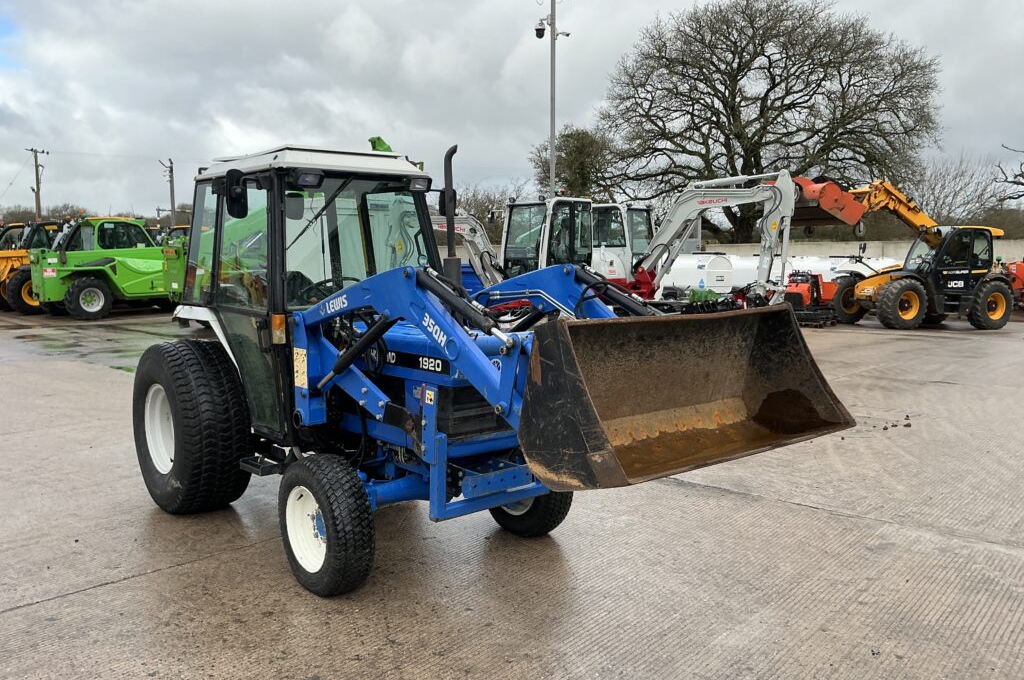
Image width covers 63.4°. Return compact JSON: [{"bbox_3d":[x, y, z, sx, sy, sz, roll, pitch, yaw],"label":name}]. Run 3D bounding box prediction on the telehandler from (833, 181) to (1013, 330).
[{"bbox_3d":[10.474,-2.103,21.102,4.400,3.600,2.300,-2,6,-18],"label":"telehandler"}]

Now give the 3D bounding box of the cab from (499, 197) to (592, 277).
[{"bbox_3d":[0.661,-1.754,15.485,1.020,1.650,1.450,4,7,35],"label":"cab"}]

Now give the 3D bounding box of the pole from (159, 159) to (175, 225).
[{"bbox_3d":[-21.623,-7.630,52.390,1.000,7.569,0.450,-2,6,-17],"label":"pole"}]

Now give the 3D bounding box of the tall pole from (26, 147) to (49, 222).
[{"bbox_3d":[-28.095,-7.498,49.410,1.350,7.939,0.450,-2,6,-20],"label":"tall pole"}]

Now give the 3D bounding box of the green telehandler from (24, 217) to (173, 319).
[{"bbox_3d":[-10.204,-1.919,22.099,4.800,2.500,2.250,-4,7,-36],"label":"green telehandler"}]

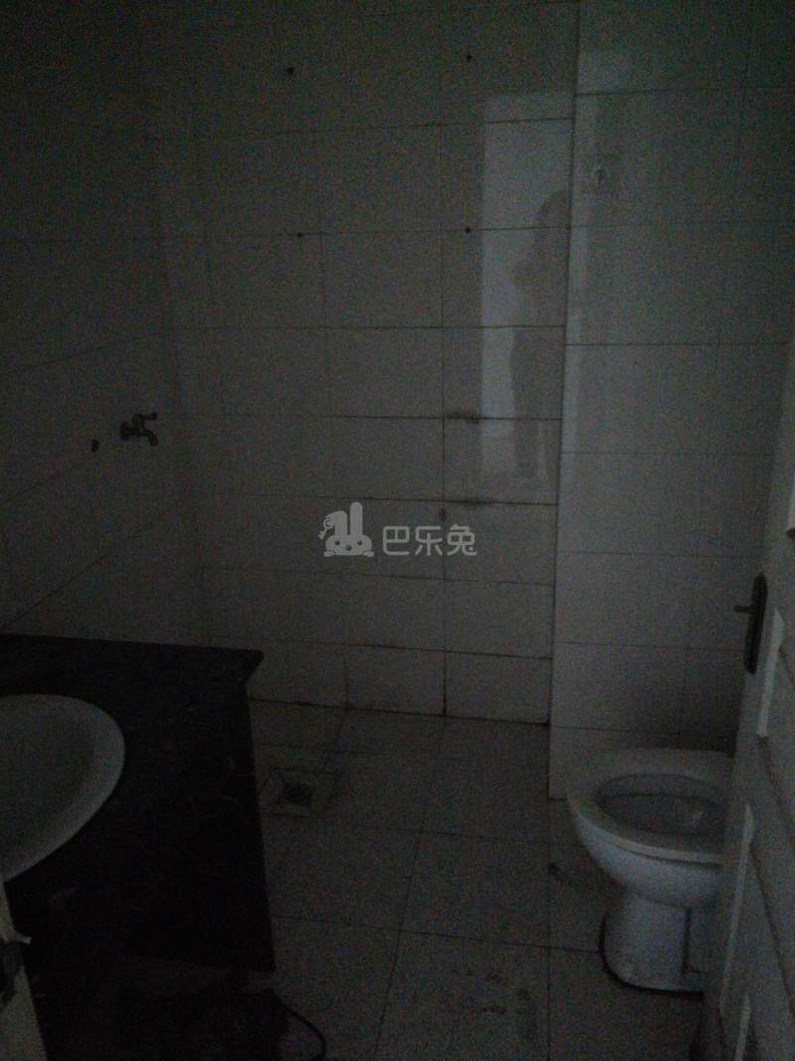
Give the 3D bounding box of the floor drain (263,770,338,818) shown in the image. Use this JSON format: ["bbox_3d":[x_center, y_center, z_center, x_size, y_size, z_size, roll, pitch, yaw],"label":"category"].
[{"bbox_3d":[-0.290,0.750,2.361,0.207,0.015,0.195,2,21,10],"label":"floor drain"}]

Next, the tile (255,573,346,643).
[{"bbox_3d":[-0.340,0.250,2.674,0.330,0.250,0.010,2,20,10],"label":"tile"}]

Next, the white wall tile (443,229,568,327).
[{"bbox_3d":[0.284,-0.675,2.218,0.330,0.250,0.010,2,20,10],"label":"white wall tile"}]

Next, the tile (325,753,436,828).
[{"bbox_3d":[-0.071,0.737,2.355,0.330,0.010,0.327,2,20,9],"label":"tile"}]

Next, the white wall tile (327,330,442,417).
[{"bbox_3d":[-0.034,-0.449,2.364,0.330,0.251,0.012,2,21,10],"label":"white wall tile"}]

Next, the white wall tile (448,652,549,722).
[{"bbox_3d":[0.318,0.496,2.634,0.330,0.230,0.010,2,20,9],"label":"white wall tile"}]

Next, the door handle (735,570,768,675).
[{"bbox_3d":[0.498,0.130,1.173,0.040,0.157,0.047,3,21,13],"label":"door handle"}]

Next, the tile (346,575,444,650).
[{"bbox_3d":[-0.014,0.259,2.605,0.330,0.251,0.010,2,20,9],"label":"tile"}]

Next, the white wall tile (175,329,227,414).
[{"bbox_3d":[-0.589,-0.471,2.466,0.131,0.251,0.012,2,21,10],"label":"white wall tile"}]

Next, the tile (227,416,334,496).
[{"bbox_3d":[-0.353,-0.223,2.501,0.330,0.250,0.010,2,20,10],"label":"tile"}]

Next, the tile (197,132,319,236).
[{"bbox_3d":[-0.375,-0.935,2.249,0.330,0.251,0.012,2,21,10],"label":"tile"}]

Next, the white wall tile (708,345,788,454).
[{"bbox_3d":[0.871,-0.286,1.831,0.330,0.251,0.010,2,20,9],"label":"white wall tile"}]

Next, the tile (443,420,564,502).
[{"bbox_3d":[0.297,-0.202,2.391,0.330,0.250,0.010,2,20,10],"label":"tile"}]

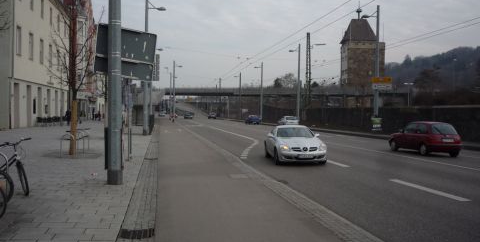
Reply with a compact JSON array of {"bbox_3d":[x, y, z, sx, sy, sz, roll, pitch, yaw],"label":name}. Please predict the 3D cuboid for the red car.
[{"bbox_3d":[8.340,0.750,20.400,1.620,1.410,3.700,0,1,-10],"label":"red car"}]

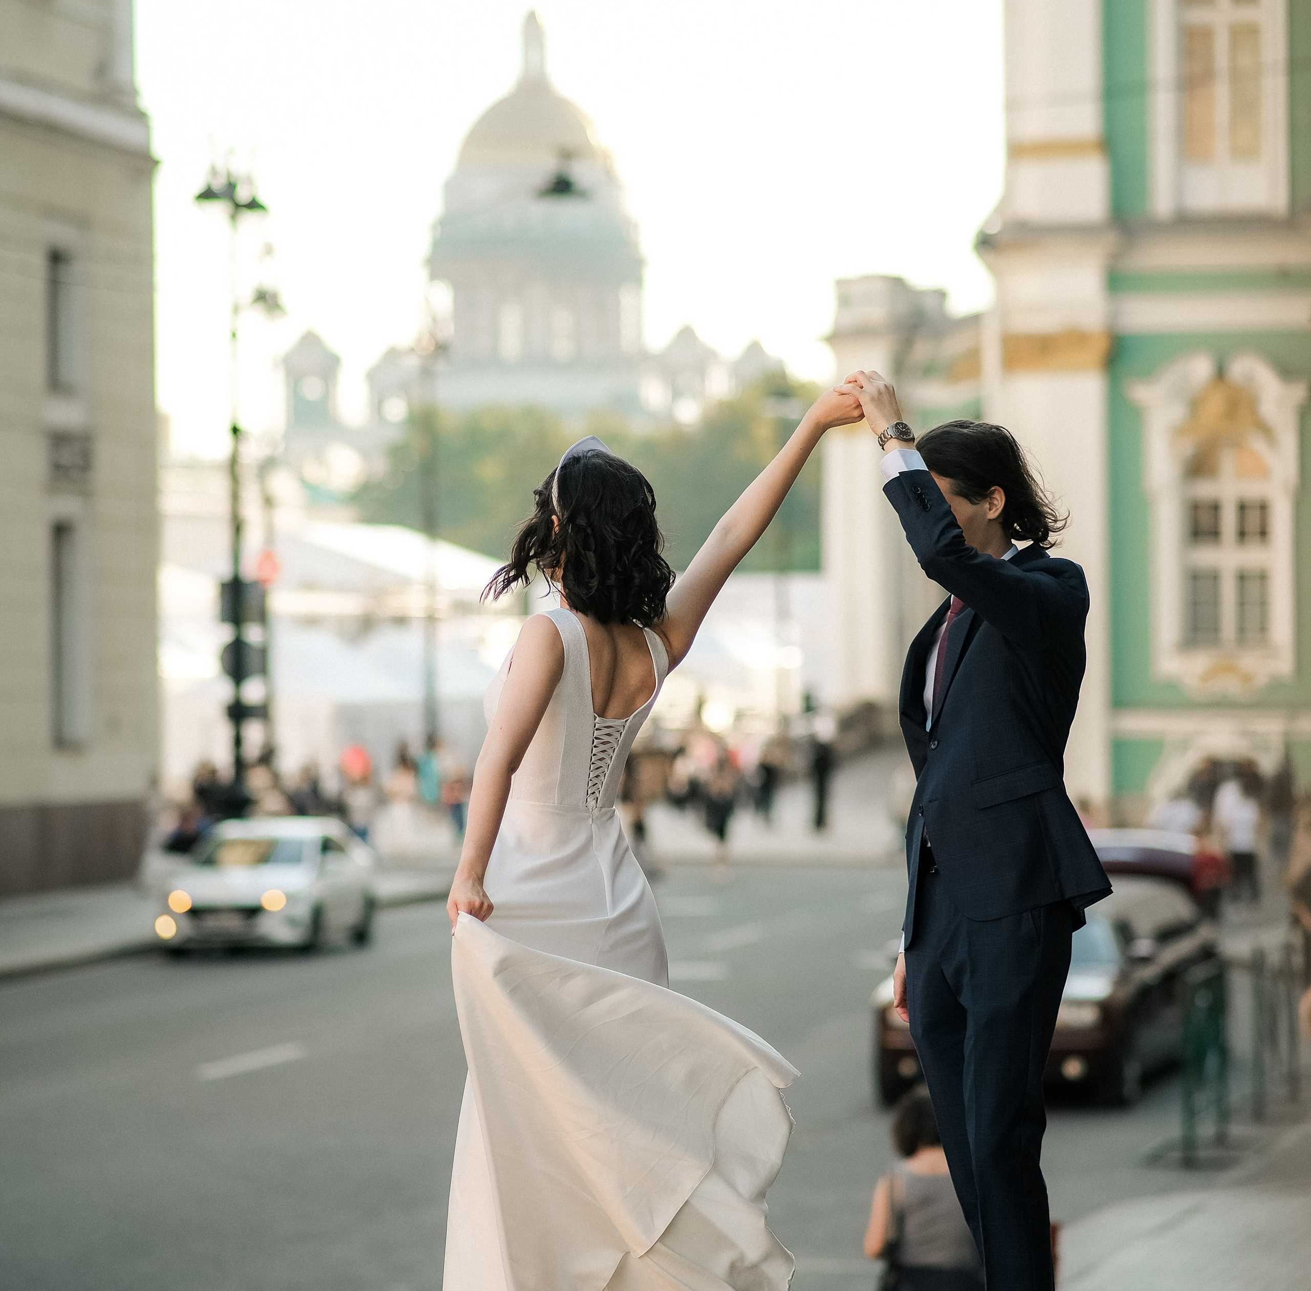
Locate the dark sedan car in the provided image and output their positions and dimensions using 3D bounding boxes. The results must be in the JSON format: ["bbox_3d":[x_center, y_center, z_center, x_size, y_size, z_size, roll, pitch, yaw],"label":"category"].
[{"bbox_3d":[2.878,2.343,50.500,1.850,1.680,4.750,-1,0,10],"label":"dark sedan car"}]

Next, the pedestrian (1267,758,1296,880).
[{"bbox_3d":[8.600,2.373,96.000,0.460,1.690,0.320,0,0,0],"label":"pedestrian"}]

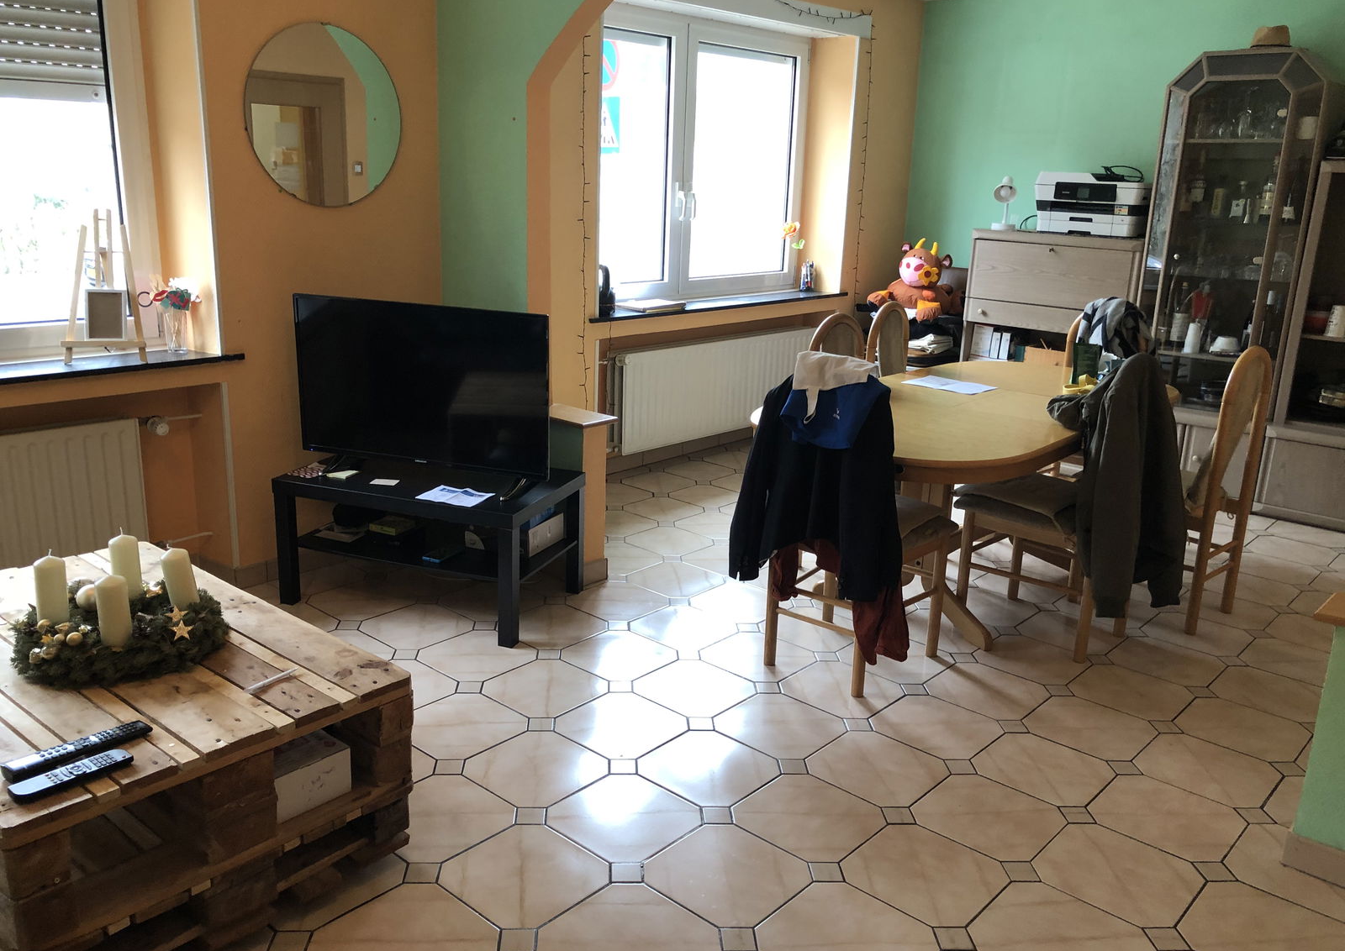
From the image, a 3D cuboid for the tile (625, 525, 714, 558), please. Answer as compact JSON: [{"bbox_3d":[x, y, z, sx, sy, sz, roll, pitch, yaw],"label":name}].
[{"bbox_3d":[-0.012,0.282,4.576,0.313,0.010,0.313,15,20,39],"label":"tile"}]

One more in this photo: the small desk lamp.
[{"bbox_3d":[1.984,-1.623,6.501,0.140,0.325,0.160,10,17,25],"label":"small desk lamp"}]

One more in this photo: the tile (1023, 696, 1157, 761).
[{"bbox_3d":[1.204,0.729,3.132,0.315,0.010,0.315,15,20,39],"label":"tile"}]

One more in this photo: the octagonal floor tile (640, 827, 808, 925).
[{"bbox_3d":[0.120,0.881,2.409,0.312,0.010,0.312,15,20,39],"label":"octagonal floor tile"}]

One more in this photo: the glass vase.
[{"bbox_3d":[-1.683,-0.491,3.681,0.077,0.155,0.077,-6,18,-28],"label":"glass vase"}]

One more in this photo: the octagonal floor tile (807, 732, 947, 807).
[{"bbox_3d":[0.541,0.776,2.872,0.315,0.010,0.315,15,20,39],"label":"octagonal floor tile"}]

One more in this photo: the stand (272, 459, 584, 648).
[{"bbox_3d":[-0.837,0.220,3.833,0.900,0.450,0.550,7,16,18],"label":"stand"}]

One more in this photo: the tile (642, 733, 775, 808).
[{"bbox_3d":[0.096,0.769,2.853,0.313,0.010,0.313,15,20,39],"label":"tile"}]

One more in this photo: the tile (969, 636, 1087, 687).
[{"bbox_3d":[1.174,0.609,3.575,0.313,0.010,0.313,15,20,39],"label":"tile"}]

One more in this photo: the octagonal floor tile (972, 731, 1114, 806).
[{"bbox_3d":[0.988,0.783,2.893,0.310,0.010,0.310,16,21,40],"label":"octagonal floor tile"}]

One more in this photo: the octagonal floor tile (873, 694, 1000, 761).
[{"bbox_3d":[0.753,0.722,3.114,0.313,0.010,0.313,15,20,39],"label":"octagonal floor tile"}]

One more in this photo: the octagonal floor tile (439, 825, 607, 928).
[{"bbox_3d":[-0.325,0.880,2.399,0.310,0.010,0.310,16,21,40],"label":"octagonal floor tile"}]

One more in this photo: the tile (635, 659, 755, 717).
[{"bbox_3d":[0.069,0.647,3.283,0.313,0.010,0.313,15,20,39],"label":"tile"}]

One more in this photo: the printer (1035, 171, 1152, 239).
[{"bbox_3d":[2.286,-1.443,5.807,0.565,0.320,0.420,16,20,40],"label":"printer"}]

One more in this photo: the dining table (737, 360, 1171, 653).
[{"bbox_3d":[1.078,0.091,3.969,0.917,0.748,2.030,15,20,39],"label":"dining table"}]

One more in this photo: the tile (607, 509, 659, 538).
[{"bbox_3d":[-0.250,0.215,4.774,0.315,0.010,0.315,15,20,39],"label":"tile"}]

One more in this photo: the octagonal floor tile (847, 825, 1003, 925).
[{"bbox_3d":[0.568,0.896,2.446,0.310,0.010,0.310,16,21,40],"label":"octagonal floor tile"}]

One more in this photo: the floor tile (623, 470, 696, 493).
[{"bbox_3d":[-0.064,0.039,5.410,0.314,0.012,0.314,16,21,40],"label":"floor tile"}]

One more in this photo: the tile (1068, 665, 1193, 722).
[{"bbox_3d":[1.418,0.673,3.364,0.315,0.010,0.315,15,20,39],"label":"tile"}]

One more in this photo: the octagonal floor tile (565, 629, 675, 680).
[{"bbox_3d":[-0.168,0.580,3.470,0.310,0.010,0.310,16,21,40],"label":"octagonal floor tile"}]

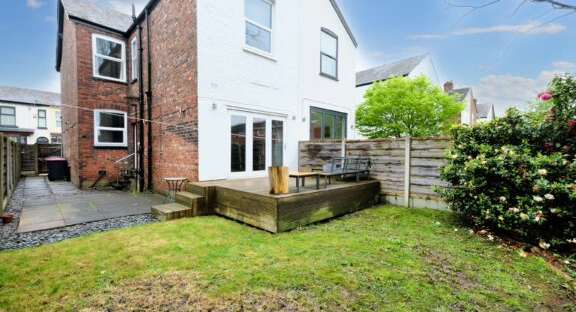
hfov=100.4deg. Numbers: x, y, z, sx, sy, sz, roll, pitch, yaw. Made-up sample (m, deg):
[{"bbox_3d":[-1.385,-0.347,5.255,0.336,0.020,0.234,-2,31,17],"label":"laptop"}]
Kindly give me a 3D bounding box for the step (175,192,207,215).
[{"bbox_3d":[-2.496,1.201,6.143,0.340,0.405,1.050,-1,2,-44],"label":"step"}]

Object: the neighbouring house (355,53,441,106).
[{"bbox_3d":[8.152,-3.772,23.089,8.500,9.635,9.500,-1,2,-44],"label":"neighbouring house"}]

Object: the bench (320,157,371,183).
[{"bbox_3d":[1.443,0.390,6.484,2.080,0.700,0.640,-1,2,-44],"label":"bench"}]

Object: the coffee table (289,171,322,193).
[{"bbox_3d":[0.239,0.551,5.238,0.663,0.342,0.604,-1,1,-44],"label":"coffee table"}]

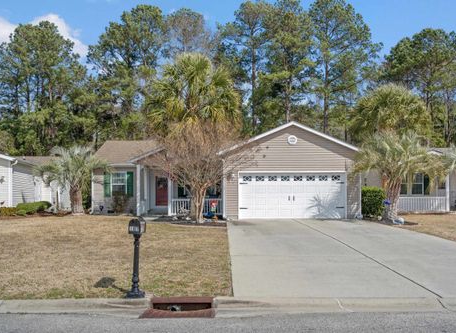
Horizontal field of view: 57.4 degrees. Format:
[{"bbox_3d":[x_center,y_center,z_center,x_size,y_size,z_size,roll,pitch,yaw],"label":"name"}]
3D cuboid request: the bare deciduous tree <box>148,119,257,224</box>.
[{"bbox_3d":[-1.170,0.220,17.700,4.500,4.300,4.300,0,-2,0],"label":"bare deciduous tree"}]

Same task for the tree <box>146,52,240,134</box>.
[{"bbox_3d":[-1.540,-1.360,18.800,4.200,7.400,4.100,0,-2,0],"label":"tree"}]

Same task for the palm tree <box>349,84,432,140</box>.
[{"bbox_3d":[8.580,-0.900,22.200,4.300,6.800,4.200,0,-2,0],"label":"palm tree"}]

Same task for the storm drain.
[{"bbox_3d":[-0.710,2.090,6.150,1.050,0.190,0.620,0,-2,0],"label":"storm drain"}]

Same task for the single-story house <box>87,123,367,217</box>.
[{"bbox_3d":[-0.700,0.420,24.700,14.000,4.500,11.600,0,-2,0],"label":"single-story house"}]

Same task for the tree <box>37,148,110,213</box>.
[{"bbox_3d":[-8.100,0.720,21.500,3.800,3.550,3.700,0,-2,0],"label":"tree"}]

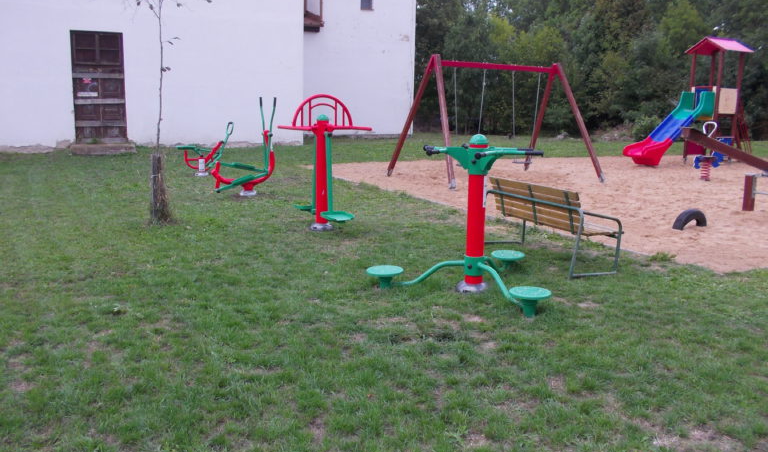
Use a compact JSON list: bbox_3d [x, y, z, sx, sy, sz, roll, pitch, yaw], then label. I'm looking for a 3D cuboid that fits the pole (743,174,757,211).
[{"bbox_3d":[5.430,-0.491,9.618,0.140,0.530,0.130,-3,10,-25],"label":"pole"}]

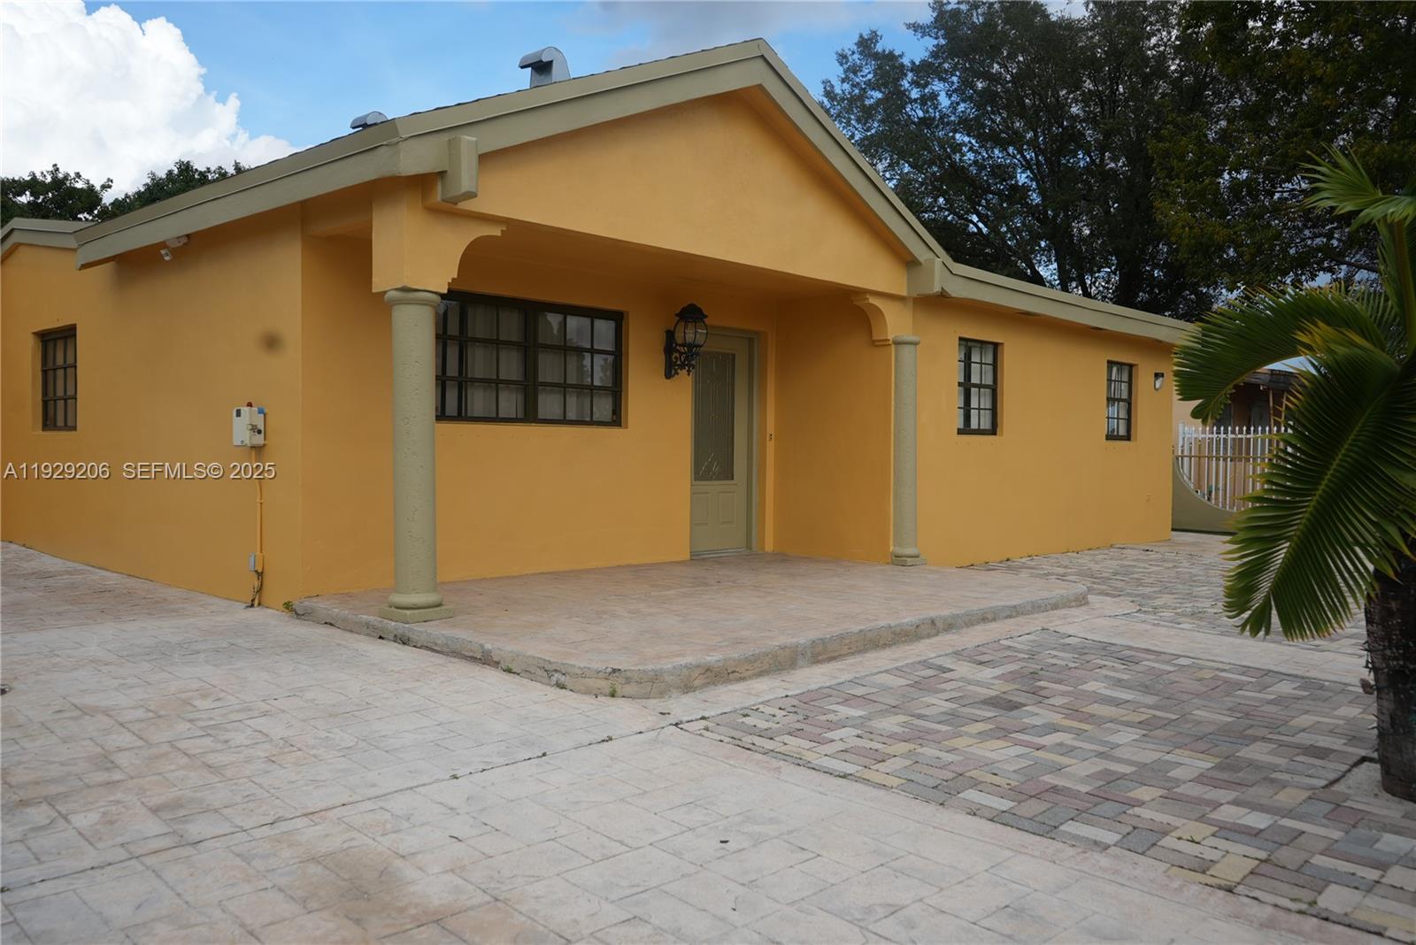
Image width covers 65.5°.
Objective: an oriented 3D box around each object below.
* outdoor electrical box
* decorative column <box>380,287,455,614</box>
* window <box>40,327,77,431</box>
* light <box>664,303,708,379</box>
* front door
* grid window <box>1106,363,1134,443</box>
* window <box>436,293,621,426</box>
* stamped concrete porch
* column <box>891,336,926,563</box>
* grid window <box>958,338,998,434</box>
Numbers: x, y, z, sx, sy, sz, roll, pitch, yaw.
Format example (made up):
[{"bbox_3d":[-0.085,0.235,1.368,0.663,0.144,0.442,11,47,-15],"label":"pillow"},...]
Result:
[{"bbox_3d":[-3.209,-0.332,7.713,0.268,0.295,0.118,2,2,44],"label":"outdoor electrical box"},{"bbox_3d":[-1.700,-0.108,6.449,0.355,1.918,0.350,1,1,0],"label":"decorative column"},{"bbox_3d":[-6.397,-0.905,10.954,1.390,1.015,0.082,2,2,44],"label":"window"},{"bbox_3d":[-0.188,-1.138,9.567,0.407,0.647,0.278,2,2,44],"label":"light"},{"bbox_3d":[0.092,-0.273,10.433,0.067,2.046,0.917,2,2,44],"label":"front door"},{"bbox_3d":[4.979,-0.866,13.527,0.082,0.953,0.891,2,2,44],"label":"grid window"},{"bbox_3d":[-1.441,-0.864,8.754,0.082,0.979,1.972,2,2,44],"label":"window"},{"bbox_3d":[0.184,0.902,7.893,3.409,0.124,5.129,2,2,44],"label":"stamped concrete porch"},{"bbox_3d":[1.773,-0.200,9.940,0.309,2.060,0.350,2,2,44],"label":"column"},{"bbox_3d":[2.659,-0.842,11.096,0.082,0.953,0.886,2,2,44],"label":"grid window"}]

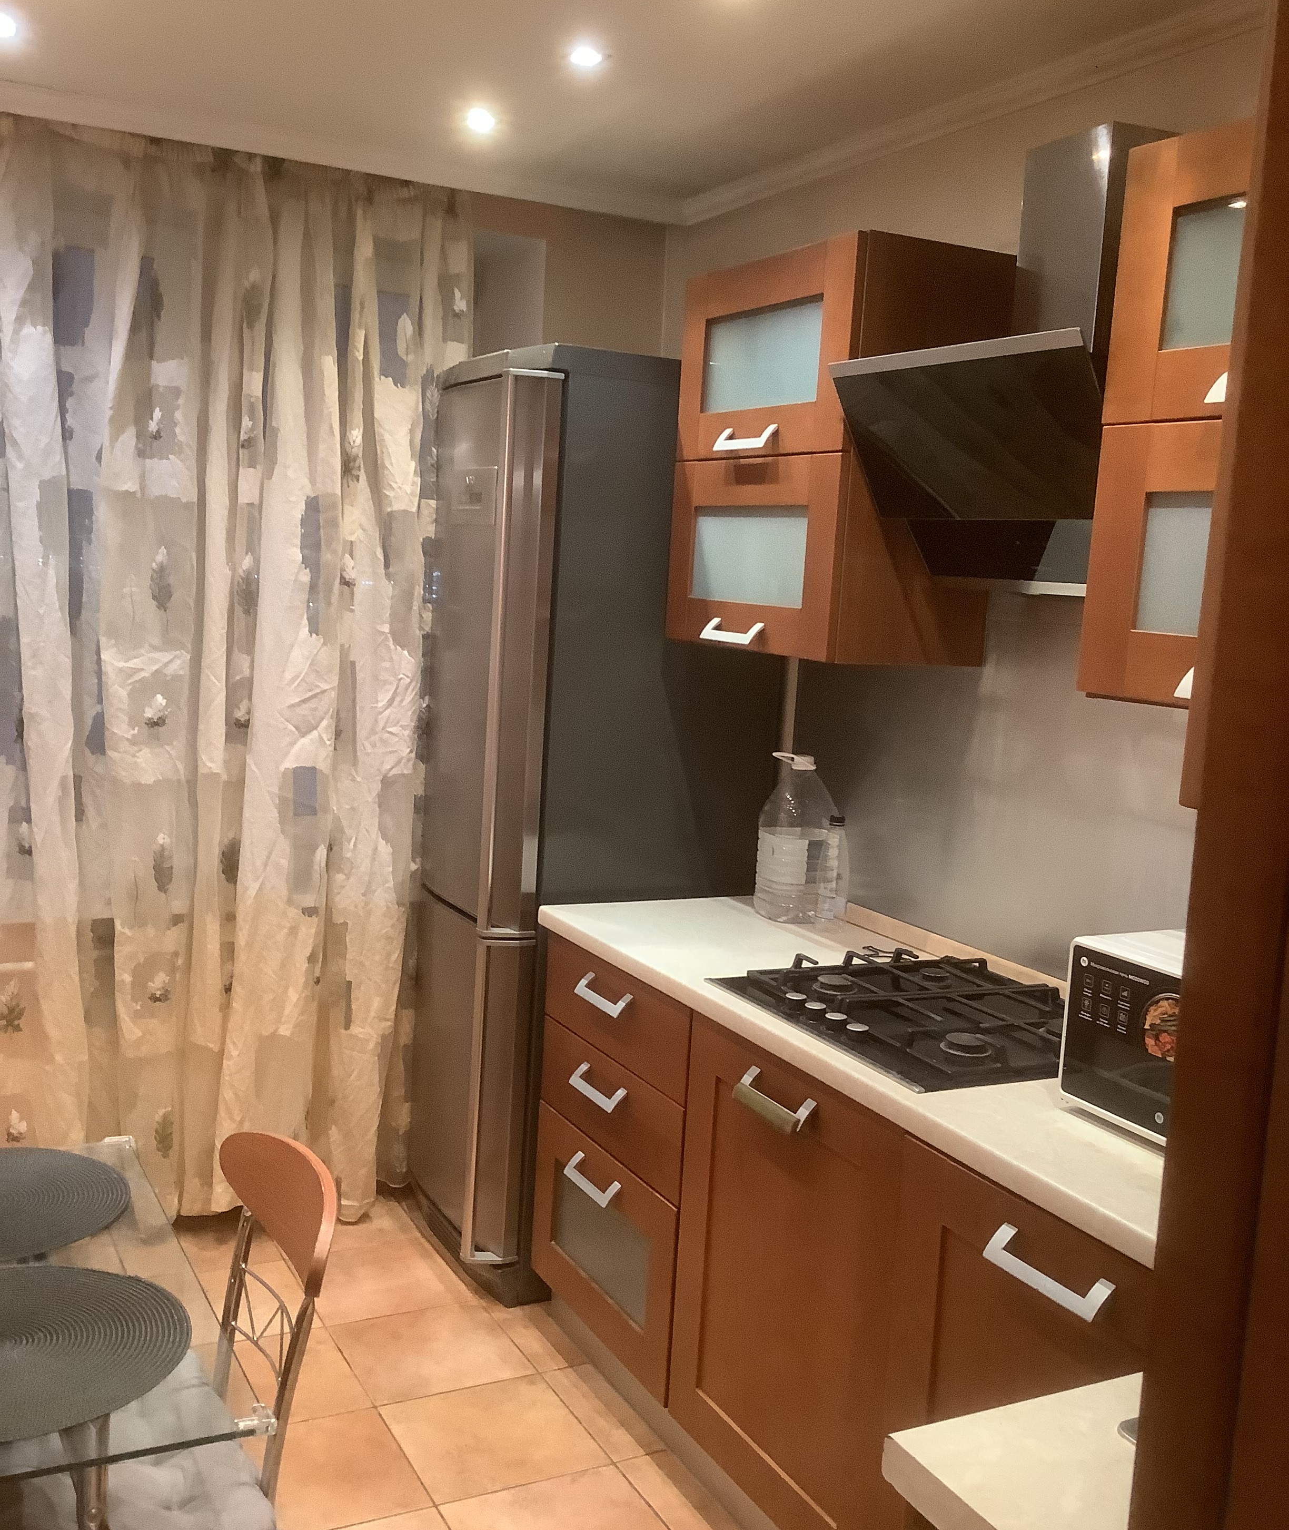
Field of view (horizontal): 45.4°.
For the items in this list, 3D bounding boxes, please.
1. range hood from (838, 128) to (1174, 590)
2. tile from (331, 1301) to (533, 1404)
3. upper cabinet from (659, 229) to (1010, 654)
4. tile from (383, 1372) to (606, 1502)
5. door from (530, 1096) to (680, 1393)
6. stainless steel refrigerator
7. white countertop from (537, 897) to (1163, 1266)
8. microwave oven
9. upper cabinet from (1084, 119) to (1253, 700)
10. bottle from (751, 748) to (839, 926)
[{"bbox_3d":[0.621,-0.625,2.418,0.396,0.700,0.600,0,8,-28],"label":"range hood"},{"bbox_3d":[-0.426,1.169,3.067,0.330,0.010,0.327,0,8,-28],"label":"tile"},{"bbox_3d":[0.357,-0.583,2.983,0.343,0.726,0.599,0,8,-28],"label":"upper cabinet"},{"bbox_3d":[-0.275,1.214,2.780,0.330,0.010,0.327,0,8,-28],"label":"tile"},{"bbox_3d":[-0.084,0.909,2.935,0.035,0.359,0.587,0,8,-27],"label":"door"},{"bbox_3d":[-0.137,0.122,3.515,0.654,1.989,0.600,0,8,-28],"label":"stainless steel refrigerator"},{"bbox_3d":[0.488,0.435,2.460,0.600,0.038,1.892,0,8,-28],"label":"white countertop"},{"bbox_3d":[0.820,0.378,1.937,0.345,0.243,0.450,0,8,-28],"label":"microwave oven"},{"bbox_3d":[0.916,-0.419,1.912,0.343,0.726,0.600,0,8,-28],"label":"upper cabinet"},{"bbox_3d":[0.317,0.144,3.191,0.163,0.337,0.163,3,7,0],"label":"bottle"}]

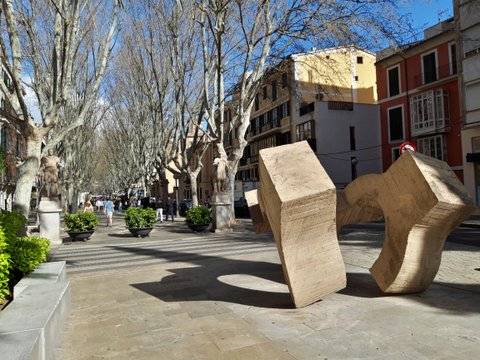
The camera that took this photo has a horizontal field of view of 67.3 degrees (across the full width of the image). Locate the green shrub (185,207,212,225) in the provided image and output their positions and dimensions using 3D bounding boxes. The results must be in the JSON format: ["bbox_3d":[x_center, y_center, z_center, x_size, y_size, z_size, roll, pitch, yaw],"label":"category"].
[{"bbox_3d":[-1.878,1.620,16.316,1.150,0.780,1.150,-1,-2,-21],"label":"green shrub"}]

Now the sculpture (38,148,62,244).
[{"bbox_3d":[-7.173,0.635,13.654,0.900,3.450,0.880,0,-3,-22],"label":"sculpture"}]

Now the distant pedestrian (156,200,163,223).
[{"bbox_3d":[-5.348,2.014,23.901,0.500,1.680,0.420,0,-3,-22],"label":"distant pedestrian"}]

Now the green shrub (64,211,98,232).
[{"bbox_3d":[-6.310,1.621,14.348,1.230,0.800,1.230,0,-3,-22],"label":"green shrub"}]

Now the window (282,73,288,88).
[{"bbox_3d":[4.901,-10.764,39.000,0.200,1.450,1.150,-1,-2,-21],"label":"window"}]

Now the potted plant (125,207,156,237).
[{"bbox_3d":[-4.176,1.747,15.174,1.260,1.220,1.260,-1,-2,-21],"label":"potted plant"}]

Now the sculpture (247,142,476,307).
[{"bbox_3d":[1.850,0.590,6.200,3.350,2.360,2.800,-1,-3,-17],"label":"sculpture"}]

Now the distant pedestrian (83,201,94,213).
[{"bbox_3d":[-8.531,1.920,20.300,0.500,1.660,0.380,0,-3,-22],"label":"distant pedestrian"}]

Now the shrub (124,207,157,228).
[{"bbox_3d":[-4.124,1.545,14.910,1.300,0.860,1.300,0,-3,-22],"label":"shrub"}]

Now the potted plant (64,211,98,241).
[{"bbox_3d":[-6.306,1.810,14.338,1.230,1.170,1.230,0,-3,-22],"label":"potted plant"}]

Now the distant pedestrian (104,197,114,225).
[{"bbox_3d":[-7.533,1.820,20.751,0.520,1.720,0.360,-1,-2,-21],"label":"distant pedestrian"}]

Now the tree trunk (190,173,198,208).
[{"bbox_3d":[-3.536,1.093,28.139,0.500,3.250,0.500,-1,-2,-21],"label":"tree trunk"}]

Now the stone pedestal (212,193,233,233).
[{"bbox_3d":[-0.759,1.422,15.626,0.700,1.670,0.700,-1,-2,-21],"label":"stone pedestal"}]

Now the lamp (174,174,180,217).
[{"bbox_3d":[-4.804,1.248,27.687,0.360,3.150,0.360,-1,-2,-21],"label":"lamp"}]

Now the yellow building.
[{"bbox_3d":[8.408,-5.407,49.317,13.000,18.400,17.000,0,-3,-22],"label":"yellow building"}]

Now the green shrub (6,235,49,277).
[{"bbox_3d":[-3.773,1.358,6.400,0.700,0.640,0.780,-1,-2,-21],"label":"green shrub"}]

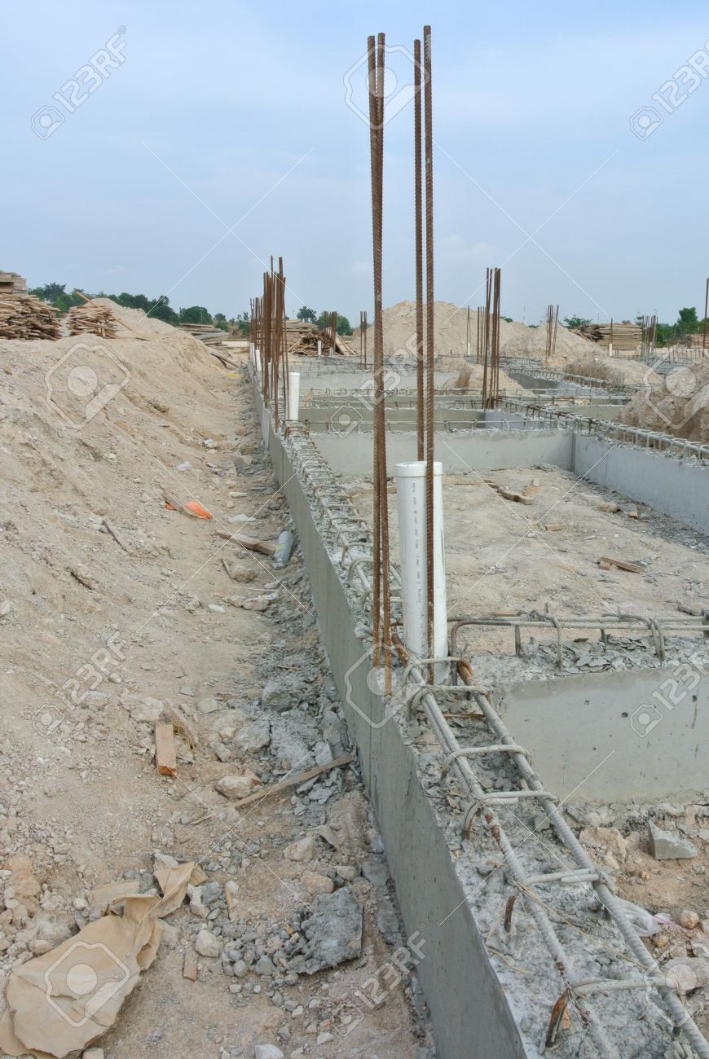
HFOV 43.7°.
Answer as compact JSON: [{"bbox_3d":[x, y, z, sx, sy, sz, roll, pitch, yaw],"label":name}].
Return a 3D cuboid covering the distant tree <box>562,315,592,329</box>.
[{"bbox_3d":[35.237,-32.236,139.659,4.718,3.059,4.718,-1,13,0],"label":"distant tree"}]

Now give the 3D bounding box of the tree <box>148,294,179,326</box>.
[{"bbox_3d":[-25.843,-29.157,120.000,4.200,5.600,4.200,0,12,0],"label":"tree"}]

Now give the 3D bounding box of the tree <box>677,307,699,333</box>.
[{"bbox_3d":[56.631,-35.052,149.453,3.791,4.906,3.791,-1,13,0],"label":"tree"}]

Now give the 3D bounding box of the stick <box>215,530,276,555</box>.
[{"bbox_3d":[-0.671,0.079,5.450,0.380,0.055,0.100,13,17,31],"label":"stick"}]

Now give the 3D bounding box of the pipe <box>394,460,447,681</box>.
[{"bbox_3d":[0.173,0.107,2.260,0.115,0.550,0.115,-3,12,0],"label":"pipe"}]

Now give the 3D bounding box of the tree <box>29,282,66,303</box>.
[{"bbox_3d":[-52.131,-37.753,149.124,6.178,7.854,6.178,-1,13,0],"label":"tree"}]

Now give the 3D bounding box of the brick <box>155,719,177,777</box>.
[{"bbox_3d":[-0.561,0.649,2.630,0.060,0.042,0.210,-3,23,-13],"label":"brick"}]

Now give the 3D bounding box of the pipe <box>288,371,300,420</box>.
[{"bbox_3d":[-0.562,-1.197,8.097,0.118,0.474,0.118,-1,13,0],"label":"pipe"}]

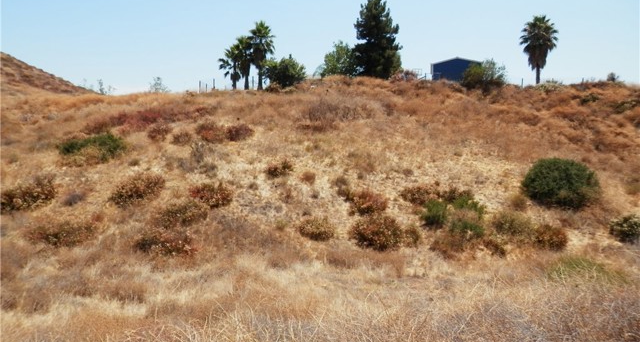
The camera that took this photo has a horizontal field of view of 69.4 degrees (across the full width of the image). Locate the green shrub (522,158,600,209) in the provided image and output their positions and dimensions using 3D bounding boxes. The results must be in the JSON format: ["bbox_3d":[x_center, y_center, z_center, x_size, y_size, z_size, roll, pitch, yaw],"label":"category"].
[{"bbox_3d":[9.666,0.500,18.500,3.122,2.081,2.966,0,2,0],"label":"green shrub"}]

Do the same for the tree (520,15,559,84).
[{"bbox_3d":[21.371,-11.829,45.000,3.700,7.010,3.700,0,2,0],"label":"tree"}]

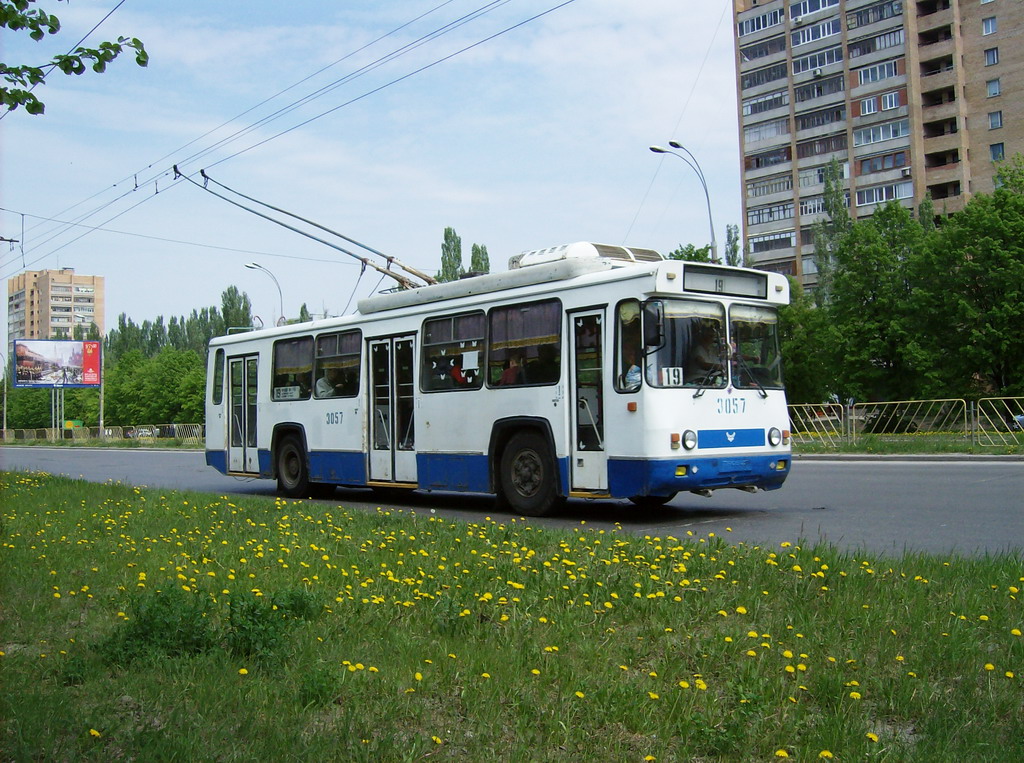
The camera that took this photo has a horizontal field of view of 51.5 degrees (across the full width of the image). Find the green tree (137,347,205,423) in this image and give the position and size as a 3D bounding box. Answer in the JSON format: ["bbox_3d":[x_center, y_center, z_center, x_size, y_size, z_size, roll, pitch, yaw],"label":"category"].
[{"bbox_3d":[-26.581,1.046,82.404,5.200,7.538,5.200,1,-3,-40],"label":"green tree"}]

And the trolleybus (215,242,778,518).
[{"bbox_3d":[-1.255,0.123,16.825,2.500,3.460,11.720,1,-3,-40],"label":"trolleybus"}]

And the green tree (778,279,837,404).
[{"bbox_3d":[10.342,-0.722,38.419,3.600,6.035,3.600,1,-3,-40],"label":"green tree"}]

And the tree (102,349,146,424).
[{"bbox_3d":[-32.893,1.221,89.925,4.300,8.048,4.300,1,-3,-40],"label":"tree"}]

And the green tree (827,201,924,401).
[{"bbox_3d":[12.290,-2.013,36.123,3.900,8.350,3.900,1,-3,-40],"label":"green tree"}]

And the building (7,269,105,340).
[{"bbox_3d":[-129.174,-7.028,304.112,19.000,46.500,21.000,1,-3,-40],"label":"building"}]

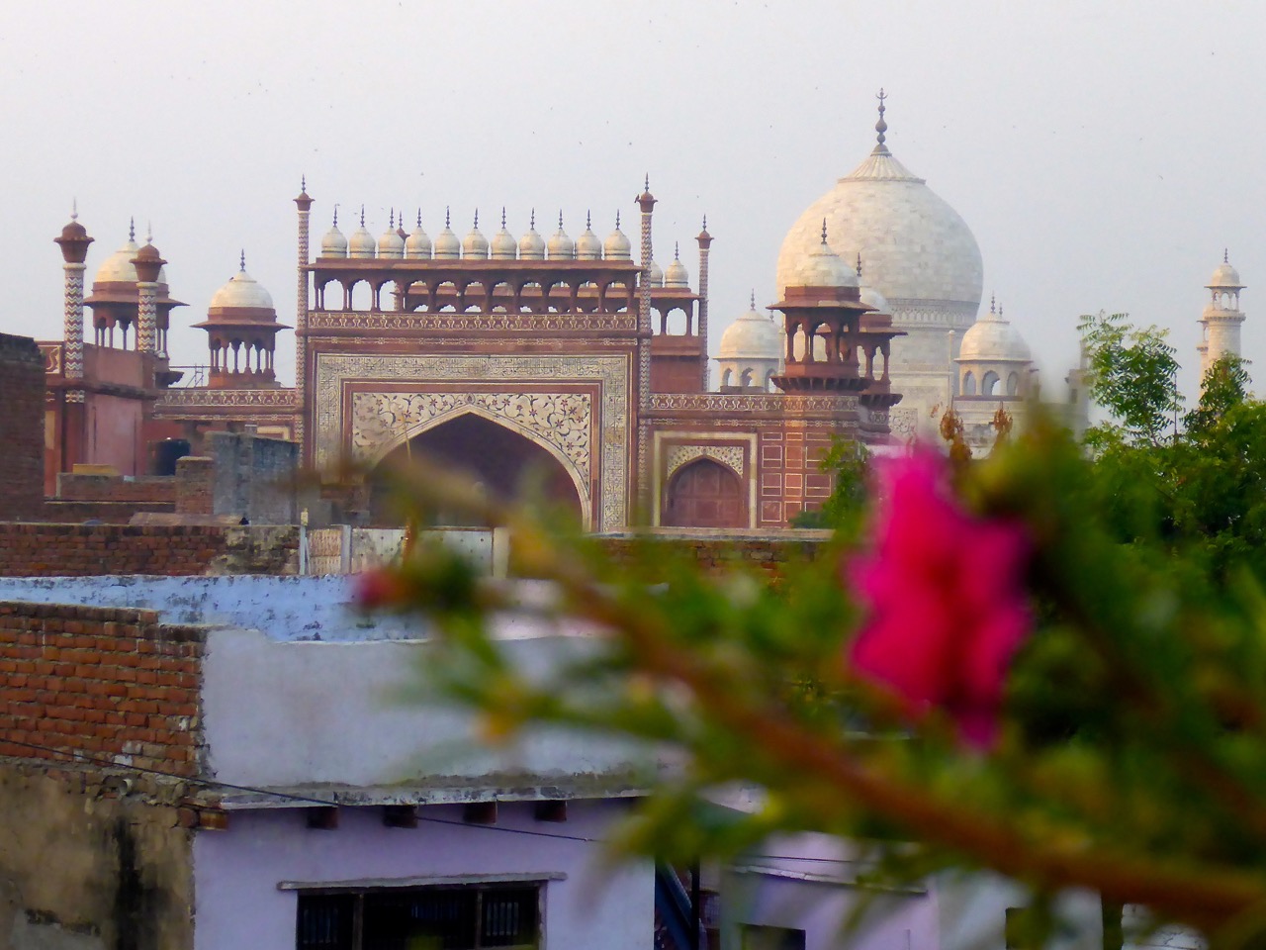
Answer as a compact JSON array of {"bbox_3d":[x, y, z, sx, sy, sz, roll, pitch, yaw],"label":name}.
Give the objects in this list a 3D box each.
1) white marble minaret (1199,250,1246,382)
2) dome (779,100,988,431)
[{"bbox_3d":[81.125,-10.216,531.840,6.600,41.600,6.600,1,0,7],"label":"white marble minaret"},{"bbox_3d":[37.515,-33.633,589.808,32.500,50.000,32.500,1,0,7],"label":"dome"}]

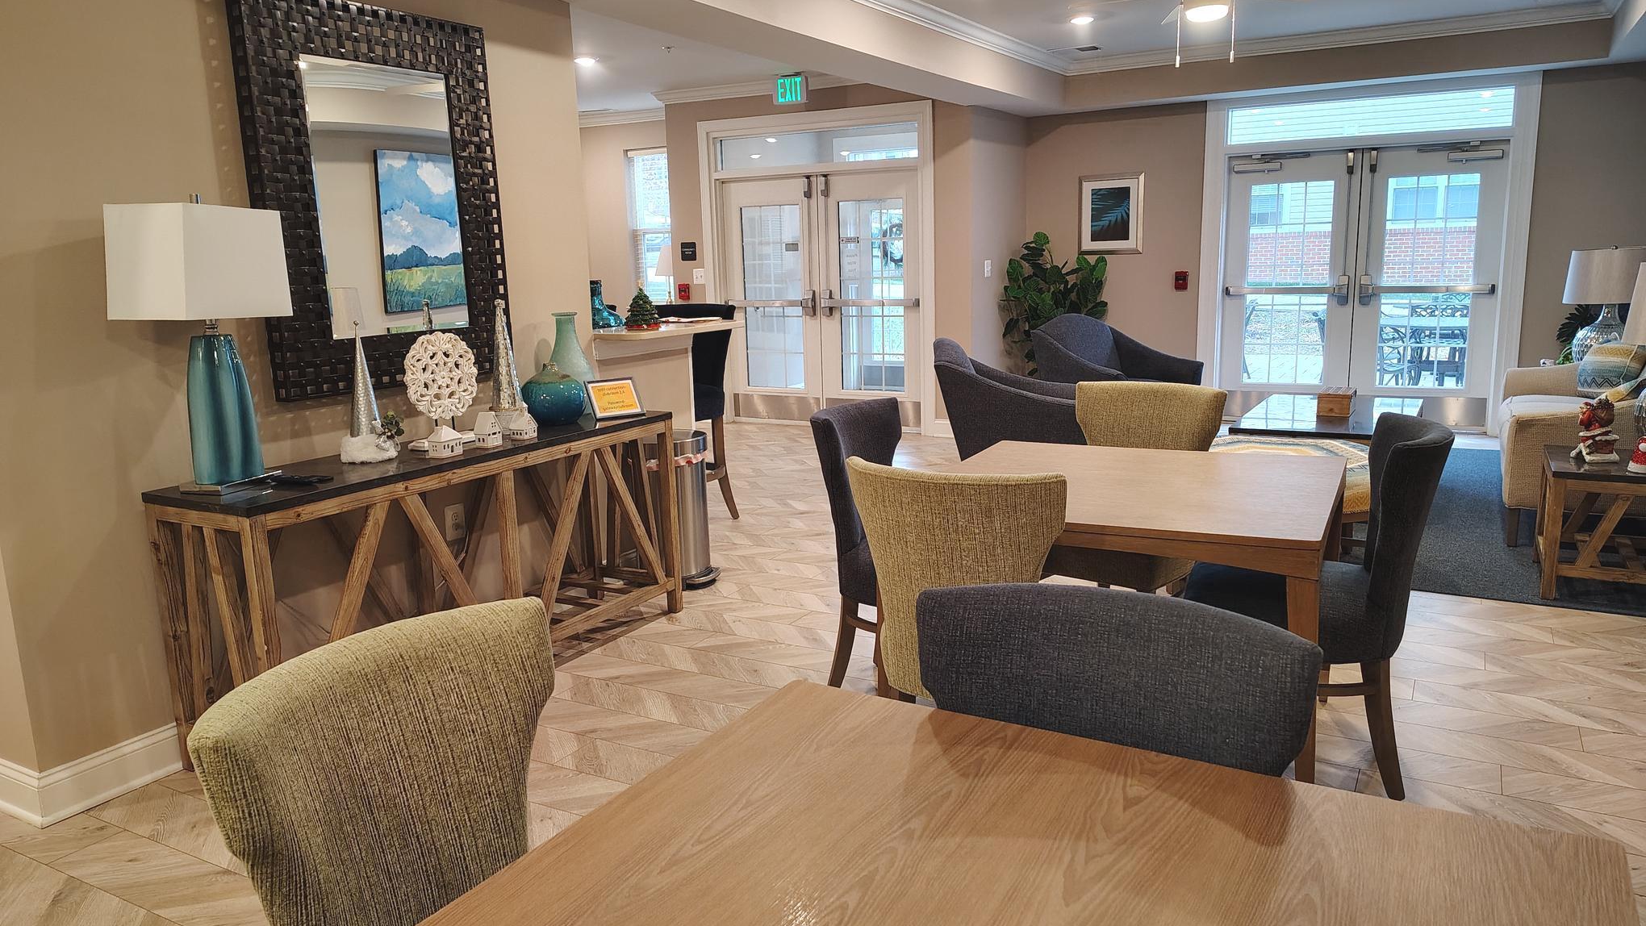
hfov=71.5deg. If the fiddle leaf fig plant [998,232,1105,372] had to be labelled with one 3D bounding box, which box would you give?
[{"bbox_3d":[1.821,-1.081,9.145,0.820,1.520,0.750,4,12,29],"label":"fiddle leaf fig plant"}]

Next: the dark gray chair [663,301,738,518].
[{"bbox_3d":[-0.758,-0.234,5.943,0.530,1.160,0.600,4,12,28],"label":"dark gray chair"}]

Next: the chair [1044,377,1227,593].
[{"bbox_3d":[1.097,0.233,4.121,0.540,0.960,0.680,7,13,38],"label":"chair"}]

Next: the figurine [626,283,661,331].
[{"bbox_3d":[-0.851,-0.729,5.306,0.168,0.222,0.168,-2,11,0],"label":"figurine"}]

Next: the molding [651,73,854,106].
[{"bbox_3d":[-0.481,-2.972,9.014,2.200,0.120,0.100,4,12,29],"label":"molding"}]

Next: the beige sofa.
[{"bbox_3d":[3.978,-0.197,5.846,0.920,0.860,2.130,4,12,29],"label":"beige sofa"}]

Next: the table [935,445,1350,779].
[{"bbox_3d":[0.976,0.422,3.697,1.215,0.750,1.200,4,12,27],"label":"table"}]

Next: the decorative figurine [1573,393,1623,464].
[{"bbox_3d":[3.050,-0.139,4.489,0.155,0.260,0.130,2,11,20],"label":"decorative figurine"}]

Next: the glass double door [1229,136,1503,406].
[{"bbox_3d":[4.054,-1.309,8.729,1.890,2.120,0.120,4,12,28],"label":"glass double door"}]

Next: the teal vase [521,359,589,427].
[{"bbox_3d":[-1.002,-0.260,4.231,0.238,0.228,0.238,-2,11,0],"label":"teal vase"}]

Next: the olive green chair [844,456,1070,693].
[{"bbox_3d":[0.447,0.448,3.068,0.540,0.960,0.670,4,12,30],"label":"olive green chair"}]

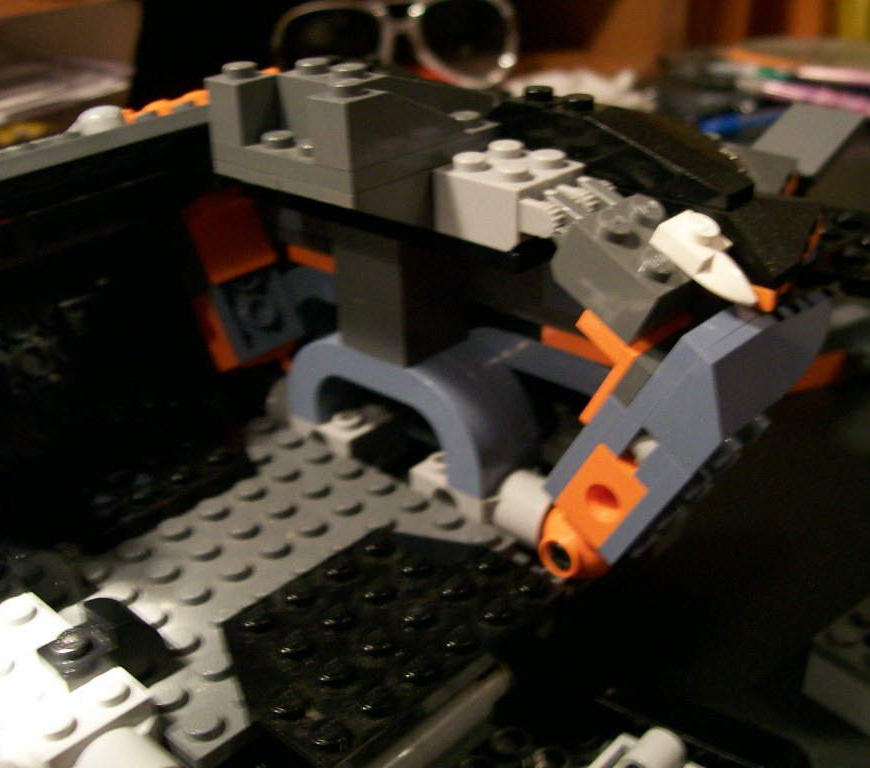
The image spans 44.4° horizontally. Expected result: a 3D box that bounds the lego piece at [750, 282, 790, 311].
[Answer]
[{"bbox_3d":[0.046,-0.014,0.153,0.008,0.004,0.008,21,35,38],"label":"lego piece"}]

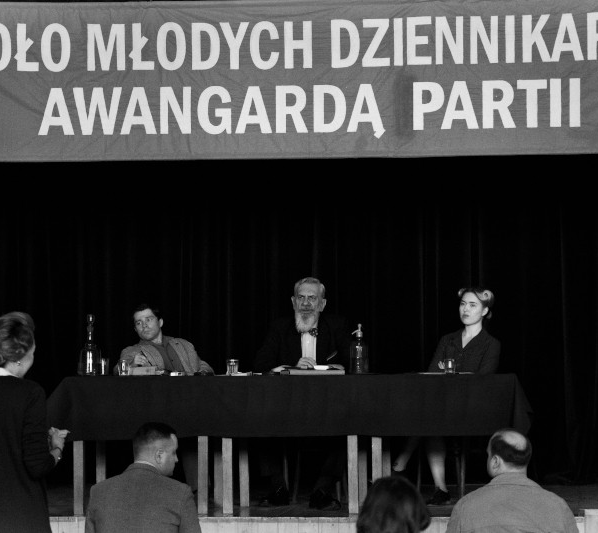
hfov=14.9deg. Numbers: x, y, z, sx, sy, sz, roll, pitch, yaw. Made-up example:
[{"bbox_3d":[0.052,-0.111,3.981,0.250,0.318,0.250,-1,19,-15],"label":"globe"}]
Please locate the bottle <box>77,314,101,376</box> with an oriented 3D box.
[{"bbox_3d":[-1.157,0.437,12.643,0.128,0.340,0.128,0,-2,0],"label":"bottle"}]

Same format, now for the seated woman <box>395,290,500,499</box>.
[{"bbox_3d":[0.872,0.748,13.261,0.540,1.250,0.780,-1,-2,22],"label":"seated woman"}]

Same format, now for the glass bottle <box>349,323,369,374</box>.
[{"bbox_3d":[0.336,0.457,12.712,0.104,0.285,0.103,0,-2,-10],"label":"glass bottle"}]

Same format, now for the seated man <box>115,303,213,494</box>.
[{"bbox_3d":[-0.793,0.808,13.514,0.586,1.192,0.889,0,-2,-5],"label":"seated man"}]

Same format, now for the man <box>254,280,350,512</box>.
[{"bbox_3d":[0.026,0.718,13.112,0.560,1.310,0.880,-1,-2,3],"label":"man"}]

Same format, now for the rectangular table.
[{"bbox_3d":[-0.050,0.982,12.771,2.580,0.757,0.840,-1,-2,3],"label":"rectangular table"}]

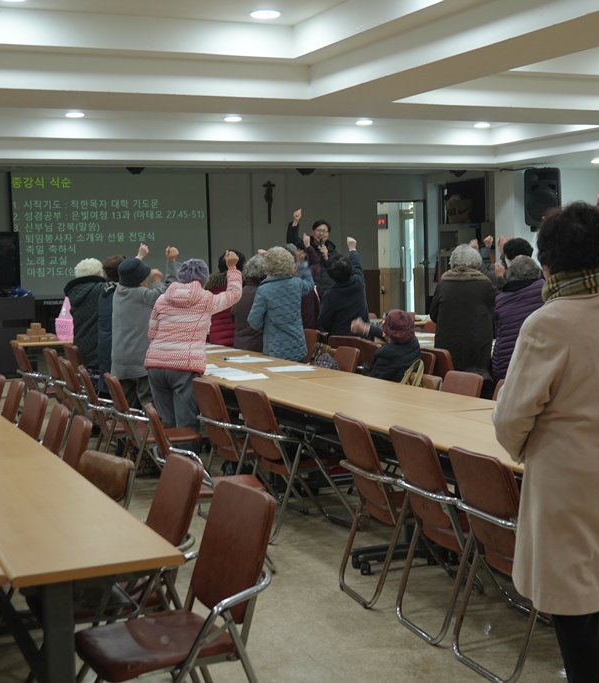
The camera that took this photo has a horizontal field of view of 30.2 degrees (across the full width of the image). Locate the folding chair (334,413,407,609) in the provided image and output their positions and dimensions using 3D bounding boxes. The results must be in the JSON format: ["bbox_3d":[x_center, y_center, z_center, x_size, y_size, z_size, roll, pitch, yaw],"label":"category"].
[{"bbox_3d":[0.500,0.716,4.924,0.570,0.800,0.490,-3,4,-23],"label":"folding chair"}]

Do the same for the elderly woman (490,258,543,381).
[{"bbox_3d":[1.565,0.134,7.900,0.470,1.500,0.420,-1,4,4],"label":"elderly woman"}]

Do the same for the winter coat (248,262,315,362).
[{"bbox_3d":[-0.152,-0.236,9.350,0.540,0.880,0.410,-1,5,8],"label":"winter coat"}]

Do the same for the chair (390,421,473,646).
[{"bbox_3d":[0.678,0.757,4.634,0.560,0.820,0.450,-3,5,-23],"label":"chair"}]

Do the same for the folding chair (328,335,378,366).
[{"bbox_3d":[0.654,0.352,10.082,0.570,0.800,0.490,-5,5,-39],"label":"folding chair"}]

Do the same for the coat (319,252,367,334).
[{"bbox_3d":[0.420,-0.380,10.079,0.500,0.870,0.420,-1,5,5],"label":"coat"}]

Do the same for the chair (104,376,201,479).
[{"bbox_3d":[-0.934,0.611,7.024,0.560,0.820,0.450,-3,5,-20],"label":"chair"}]

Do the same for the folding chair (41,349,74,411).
[{"bbox_3d":[-1.808,0.465,9.161,0.560,0.820,0.450,-3,5,-22],"label":"folding chair"}]

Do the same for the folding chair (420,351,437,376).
[{"bbox_3d":[0.641,0.509,7.882,0.540,0.810,0.460,-4,5,-24],"label":"folding chair"}]

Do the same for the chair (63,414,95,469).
[{"bbox_3d":[-1.200,0.774,5.066,0.560,0.820,0.450,-3,5,-18],"label":"chair"}]

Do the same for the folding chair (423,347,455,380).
[{"bbox_3d":[1.324,0.442,8.544,0.570,0.800,0.490,-4,5,-33],"label":"folding chair"}]

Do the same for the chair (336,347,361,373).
[{"bbox_3d":[0.159,0.480,8.401,0.540,0.810,0.460,-4,5,-24],"label":"chair"}]

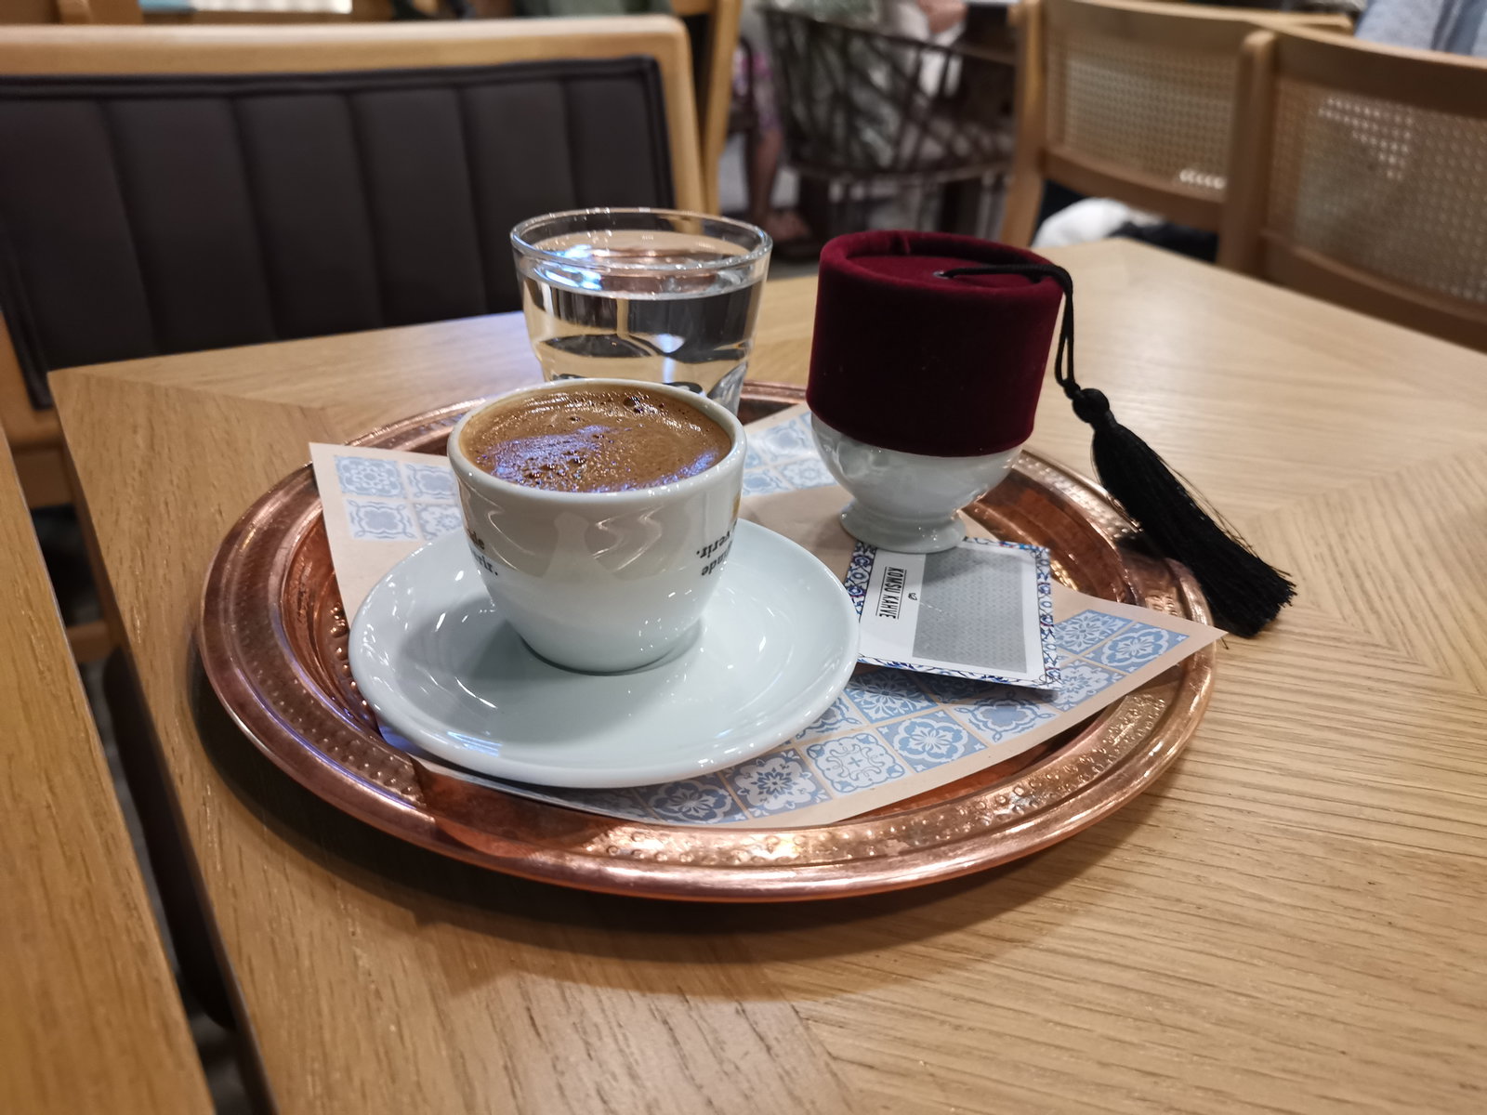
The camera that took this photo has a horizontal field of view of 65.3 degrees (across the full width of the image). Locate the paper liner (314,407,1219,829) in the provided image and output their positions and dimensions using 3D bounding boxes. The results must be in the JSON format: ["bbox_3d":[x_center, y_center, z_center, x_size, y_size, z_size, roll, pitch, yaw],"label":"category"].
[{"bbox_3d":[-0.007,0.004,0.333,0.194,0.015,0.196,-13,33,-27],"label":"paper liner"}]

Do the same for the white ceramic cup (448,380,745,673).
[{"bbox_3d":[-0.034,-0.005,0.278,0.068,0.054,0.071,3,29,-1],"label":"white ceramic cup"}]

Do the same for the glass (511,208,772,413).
[{"bbox_3d":[-0.033,-0.060,0.373,0.078,0.086,0.078,3,29,-1],"label":"glass"}]

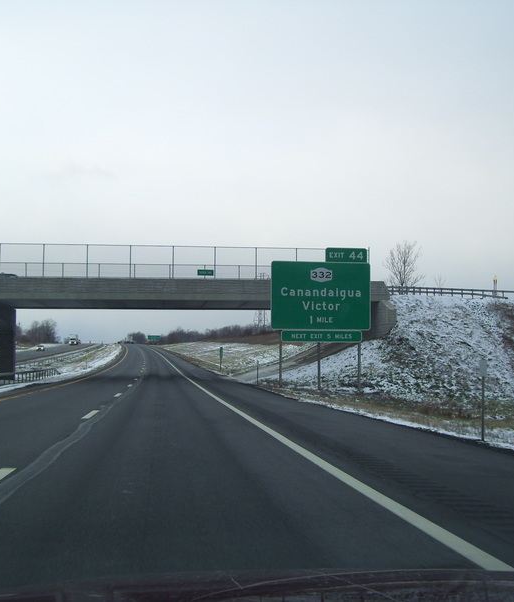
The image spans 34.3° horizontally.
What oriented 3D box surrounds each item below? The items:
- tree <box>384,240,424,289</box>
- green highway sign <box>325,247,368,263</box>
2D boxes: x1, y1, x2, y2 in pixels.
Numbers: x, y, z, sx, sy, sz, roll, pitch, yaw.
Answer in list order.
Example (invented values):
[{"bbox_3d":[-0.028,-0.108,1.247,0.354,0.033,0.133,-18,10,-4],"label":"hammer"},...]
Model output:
[{"bbox_3d":[18.592,-3.845,105.000,5.300,7.500,5.300,0,-4,0],"label":"tree"},{"bbox_3d":[4.743,-2.409,44.000,2.130,0.750,0.060,1,-4,-9],"label":"green highway sign"}]

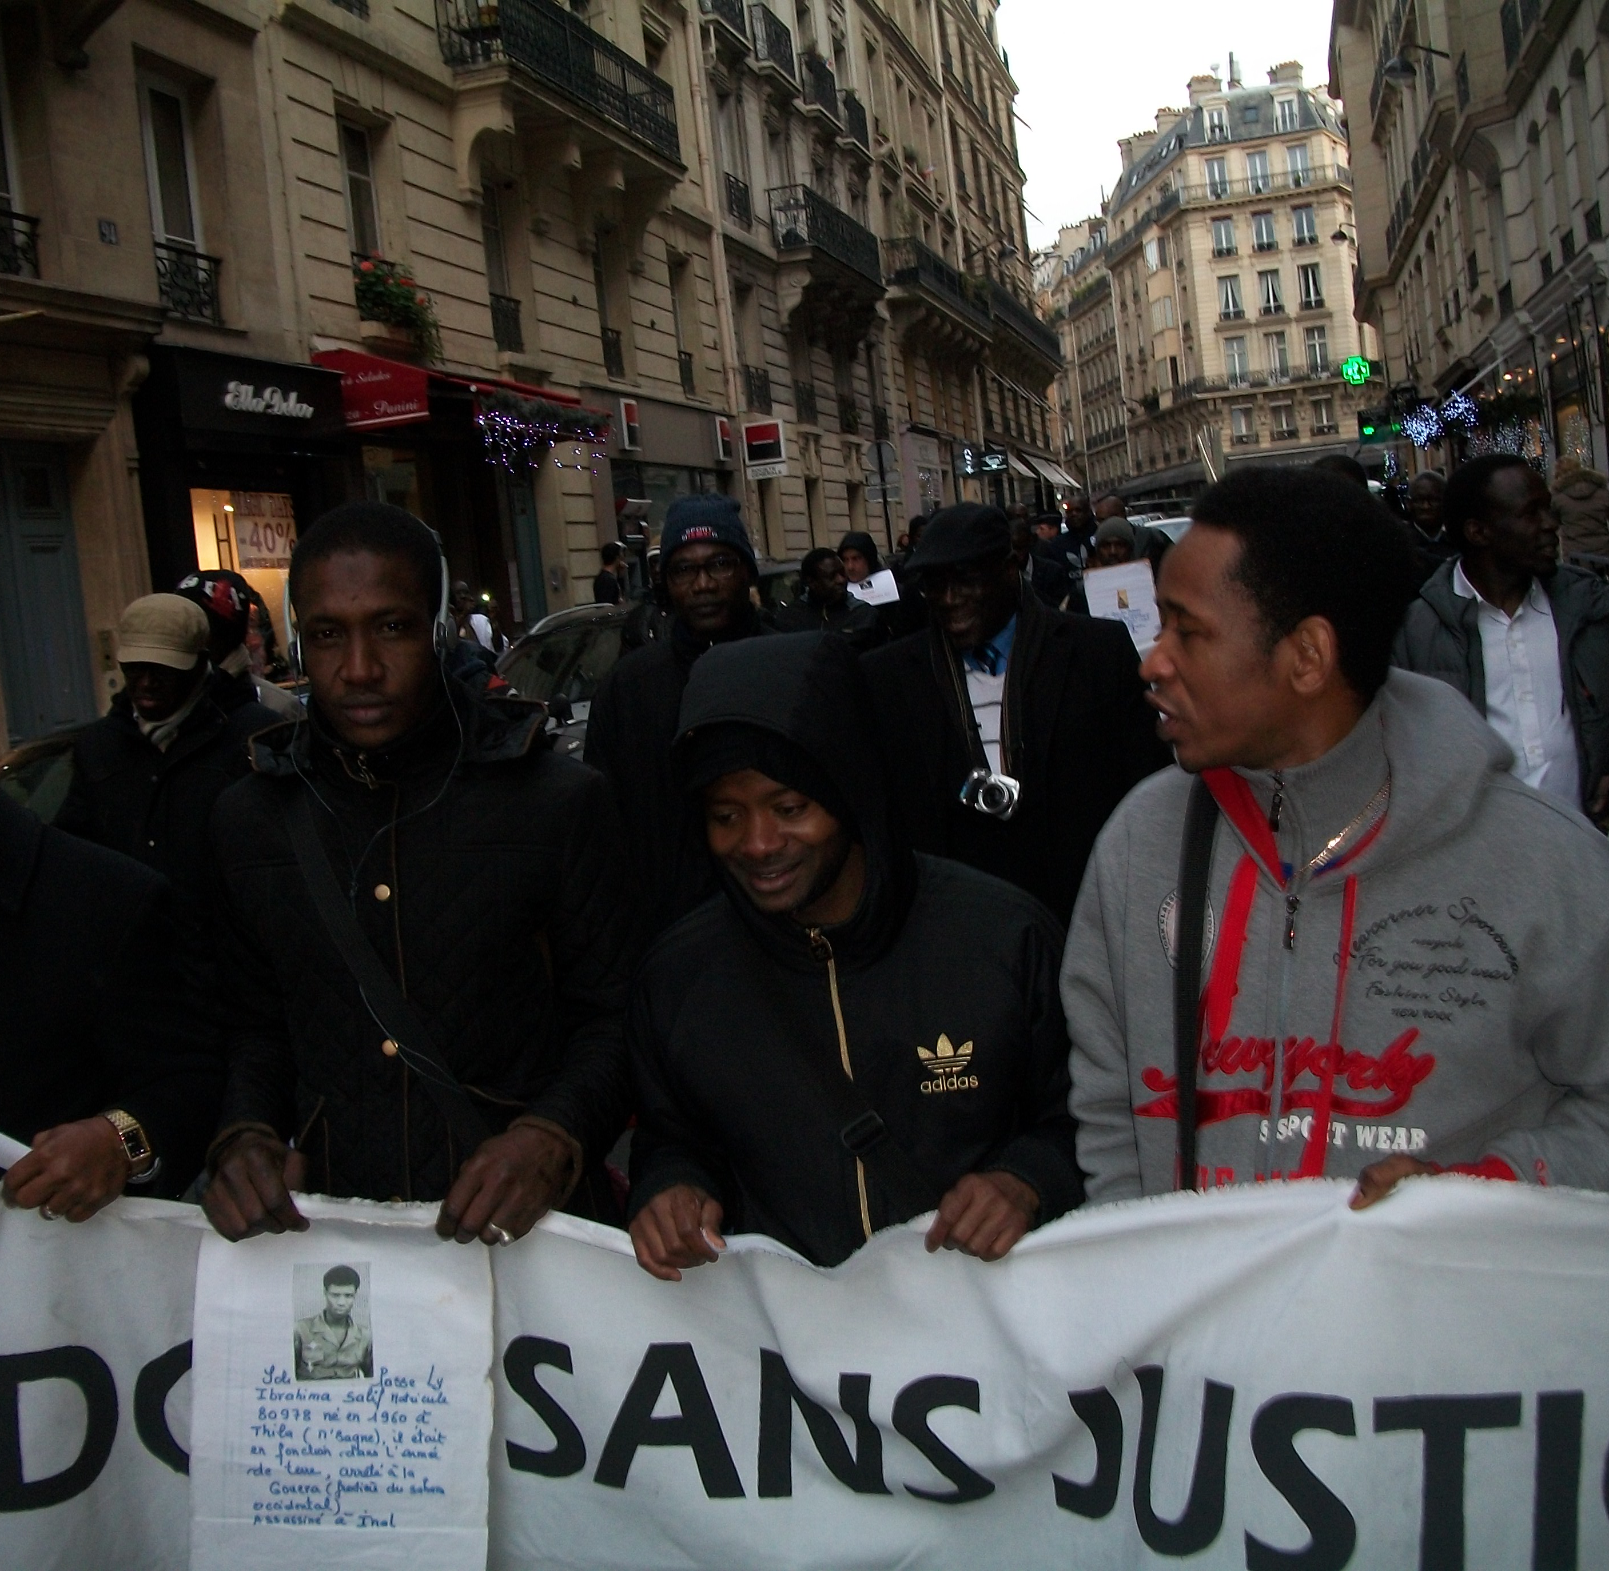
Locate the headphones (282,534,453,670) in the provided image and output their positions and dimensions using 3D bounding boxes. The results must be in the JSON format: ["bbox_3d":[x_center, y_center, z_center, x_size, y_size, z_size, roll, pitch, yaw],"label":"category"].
[{"bbox_3d":[-0.456,-0.196,2.030,0.168,0.178,0.080,-7,6,-5],"label":"headphones"}]

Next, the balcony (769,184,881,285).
[{"bbox_3d":[0.515,-10.574,37.934,0.700,1.100,6.700,-6,6,14],"label":"balcony"}]

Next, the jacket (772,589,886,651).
[{"bbox_3d":[0.142,-0.520,8.600,0.540,0.740,0.340,-6,6,0],"label":"jacket"}]

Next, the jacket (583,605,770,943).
[{"bbox_3d":[-0.172,0.028,3.950,0.540,0.780,0.340,-6,6,2],"label":"jacket"}]

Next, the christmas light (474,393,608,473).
[{"bbox_3d":[-2.405,-3.299,18.573,0.300,0.650,3.700,-5,6,14],"label":"christmas light"}]

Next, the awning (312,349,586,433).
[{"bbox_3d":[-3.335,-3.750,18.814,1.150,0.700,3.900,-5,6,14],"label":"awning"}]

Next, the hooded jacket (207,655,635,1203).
[{"bbox_3d":[-0.415,0.246,2.120,0.520,0.790,0.360,-6,6,2],"label":"hooded jacket"}]

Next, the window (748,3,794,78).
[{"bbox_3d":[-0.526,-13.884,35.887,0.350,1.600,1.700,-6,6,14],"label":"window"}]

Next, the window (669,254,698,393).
[{"bbox_3d":[-1.759,-7.042,29.614,0.250,2.100,1.100,-6,6,14],"label":"window"}]

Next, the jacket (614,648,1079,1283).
[{"bbox_3d":[0.064,0.218,2.140,0.500,0.770,0.390,-6,6,12],"label":"jacket"}]

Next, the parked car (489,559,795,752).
[{"bbox_3d":[-0.800,-0.474,13.319,1.800,1.580,4.200,-6,6,14],"label":"parked car"}]

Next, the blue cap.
[{"bbox_3d":[-0.194,-0.493,3.850,0.200,0.180,0.235,-7,6,-2],"label":"blue cap"}]

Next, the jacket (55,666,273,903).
[{"bbox_3d":[-1.307,0.130,4.000,0.490,0.740,0.340,-6,6,6],"label":"jacket"}]

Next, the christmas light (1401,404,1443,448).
[{"bbox_3d":[11.500,-6.708,36.000,0.750,0.820,0.650,-6,6,14],"label":"christmas light"}]

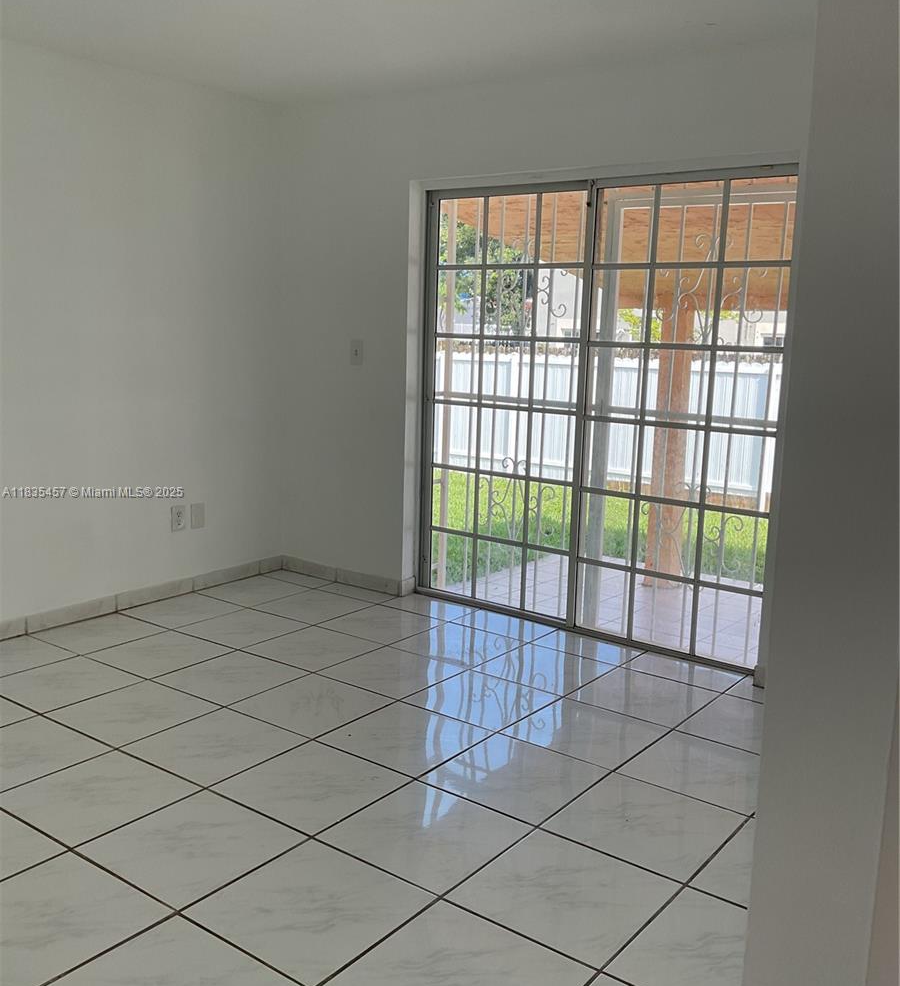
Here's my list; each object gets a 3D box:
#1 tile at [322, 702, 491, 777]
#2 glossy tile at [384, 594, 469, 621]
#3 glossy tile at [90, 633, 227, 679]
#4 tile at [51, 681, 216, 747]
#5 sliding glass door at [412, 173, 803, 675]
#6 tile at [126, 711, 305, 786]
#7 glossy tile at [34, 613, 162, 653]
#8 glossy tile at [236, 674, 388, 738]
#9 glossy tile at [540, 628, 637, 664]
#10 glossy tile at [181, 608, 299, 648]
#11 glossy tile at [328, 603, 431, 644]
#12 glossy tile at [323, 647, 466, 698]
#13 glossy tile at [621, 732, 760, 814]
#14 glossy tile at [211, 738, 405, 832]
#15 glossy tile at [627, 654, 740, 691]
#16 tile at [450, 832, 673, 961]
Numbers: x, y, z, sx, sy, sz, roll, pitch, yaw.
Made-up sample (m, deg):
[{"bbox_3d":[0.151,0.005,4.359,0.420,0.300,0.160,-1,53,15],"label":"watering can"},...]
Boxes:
[{"bbox_3d":[-0.150,0.850,3.463,0.448,0.010,0.448,9,13,36],"label":"tile"},{"bbox_3d":[-0.098,0.568,4.936,0.440,0.012,0.265,9,13,36],"label":"glossy tile"},{"bbox_3d":[-1.234,0.683,4.292,0.447,0.010,0.447,9,13,36],"label":"glossy tile"},{"bbox_3d":[-1.130,0.785,3.599,0.440,0.012,0.440,9,13,36],"label":"tile"},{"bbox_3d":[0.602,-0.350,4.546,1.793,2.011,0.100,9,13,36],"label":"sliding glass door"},{"bbox_3d":[-0.785,0.851,3.377,0.448,0.010,0.448,9,13,36],"label":"tile"},{"bbox_3d":[-1.570,0.627,4.525,0.398,0.010,0.448,9,13,36],"label":"glossy tile"},{"bbox_3d":[-0.503,0.784,3.686,0.440,0.012,0.440,9,13,36],"label":"glossy tile"},{"bbox_3d":[0.617,0.691,4.470,0.447,0.010,0.244,9,13,36],"label":"glossy tile"},{"bbox_3d":[-0.958,0.625,4.649,0.447,0.010,0.447,9,13,36],"label":"glossy tile"},{"bbox_3d":[-0.320,0.621,4.712,0.448,0.010,0.448,9,13,36],"label":"glossy tile"},{"bbox_3d":[-0.235,0.738,4.108,0.447,0.010,0.447,9,13,36],"label":"glossy tile"},{"bbox_3d":[0.845,0.904,3.280,0.448,0.010,0.448,9,13,36],"label":"glossy tile"},{"bbox_3d":[-0.426,0.912,3.124,0.447,0.010,0.447,9,13,36],"label":"glossy tile"},{"bbox_3d":[0.978,0.748,4.200,0.447,0.010,0.244,9,13,36],"label":"glossy tile"},{"bbox_3d":[0.291,1.010,2.539,0.440,0.012,0.440,9,13,36],"label":"tile"}]

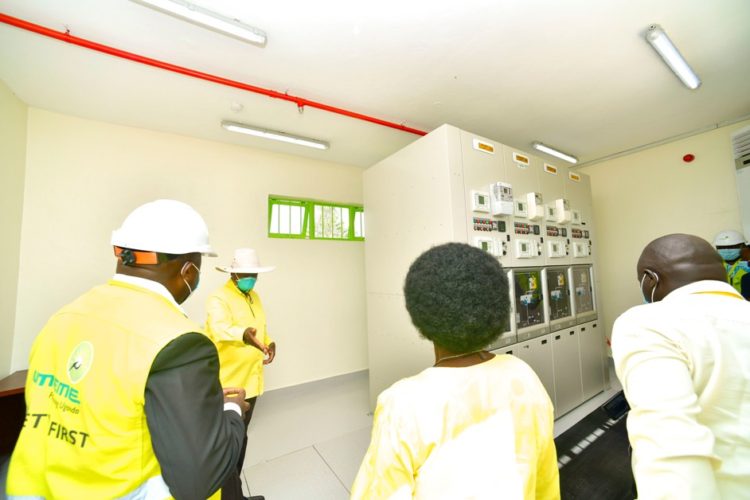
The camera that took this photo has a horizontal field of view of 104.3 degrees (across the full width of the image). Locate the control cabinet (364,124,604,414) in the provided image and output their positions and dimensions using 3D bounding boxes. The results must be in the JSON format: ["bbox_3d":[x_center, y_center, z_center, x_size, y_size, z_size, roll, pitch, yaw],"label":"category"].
[{"bbox_3d":[1.373,0.419,3.597,2.629,2.779,1.347,1,-5,-33],"label":"control cabinet"}]

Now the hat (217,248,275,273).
[{"bbox_3d":[-0.913,0.075,2.070,0.390,0.155,0.360,-5,-5,41],"label":"hat"}]

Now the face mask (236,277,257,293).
[{"bbox_3d":[-0.884,0.238,2.010,0.085,0.115,0.135,-5,-5,41],"label":"face mask"}]

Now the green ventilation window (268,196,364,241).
[{"bbox_3d":[-0.675,-0.443,4.475,1.863,0.583,0.090,1,-5,-33],"label":"green ventilation window"}]

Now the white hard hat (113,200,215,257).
[{"bbox_3d":[-0.613,-0.064,0.870,0.225,0.155,0.285,-3,-4,12],"label":"white hard hat"}]

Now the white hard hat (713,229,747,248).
[{"bbox_3d":[3.460,-0.112,2.850,0.280,0.160,0.225,0,-4,-25],"label":"white hard hat"}]

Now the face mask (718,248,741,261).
[{"bbox_3d":[3.401,0.043,2.800,0.080,0.105,0.155,0,-4,-25],"label":"face mask"}]

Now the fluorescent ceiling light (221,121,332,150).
[{"bbox_3d":[-1.107,-1.335,3.433,1.230,0.090,0.120,1,-5,-33],"label":"fluorescent ceiling light"}]

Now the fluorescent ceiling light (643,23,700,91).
[{"bbox_3d":[2.424,-1.507,2.344,1.240,0.090,0.110,1,-5,-33],"label":"fluorescent ceiling light"}]

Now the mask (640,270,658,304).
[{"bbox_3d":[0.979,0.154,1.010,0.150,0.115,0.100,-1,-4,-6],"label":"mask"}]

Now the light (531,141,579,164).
[{"bbox_3d":[2.642,-1.390,4.230,1.260,0.090,0.120,1,-5,-33],"label":"light"}]

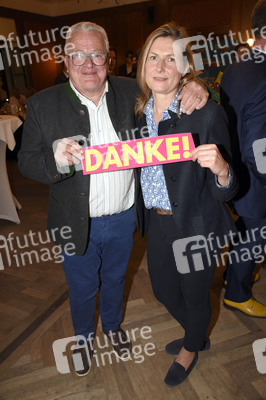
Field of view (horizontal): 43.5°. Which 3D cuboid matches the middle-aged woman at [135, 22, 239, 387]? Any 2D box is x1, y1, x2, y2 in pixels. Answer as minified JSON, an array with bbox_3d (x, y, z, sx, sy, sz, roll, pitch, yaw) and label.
[{"bbox_3d":[0.236,0.119,1.569,0.500,1.710,0.440,5,21,21],"label":"middle-aged woman"}]

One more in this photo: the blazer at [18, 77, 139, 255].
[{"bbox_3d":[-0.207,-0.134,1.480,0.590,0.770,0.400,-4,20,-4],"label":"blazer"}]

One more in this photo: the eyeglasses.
[{"bbox_3d":[-0.174,-0.552,1.318,0.145,0.050,0.145,-4,20,-7],"label":"eyeglasses"}]

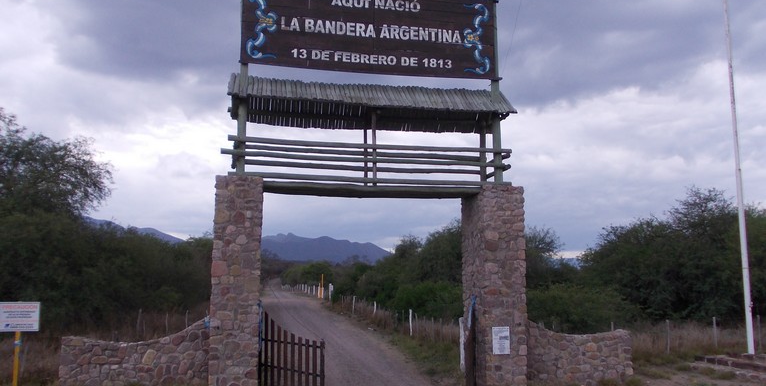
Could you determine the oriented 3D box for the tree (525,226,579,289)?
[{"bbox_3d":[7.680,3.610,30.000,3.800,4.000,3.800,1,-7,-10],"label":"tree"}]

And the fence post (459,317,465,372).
[{"bbox_3d":[1.357,2.600,10.600,0.100,0.970,0.100,1,-7,-10],"label":"fence post"}]

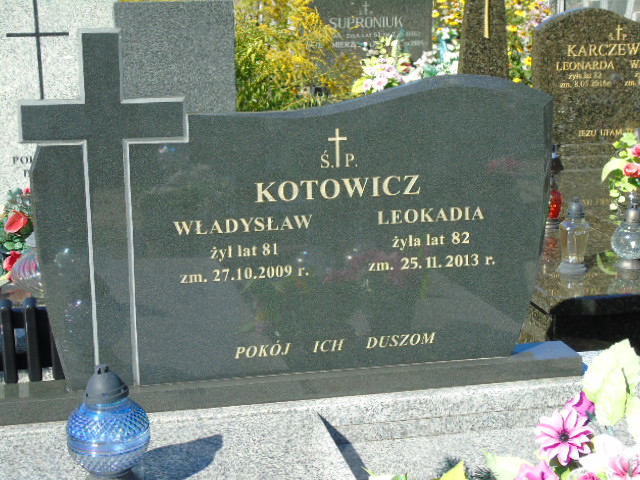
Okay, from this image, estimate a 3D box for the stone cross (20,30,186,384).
[{"bbox_3d":[-0.475,-0.063,2.572,0.353,0.802,0.080,-3,13,-12],"label":"stone cross"}]

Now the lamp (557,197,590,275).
[{"bbox_3d":[0.805,-0.017,3.620,0.098,0.244,0.098,-3,13,-12],"label":"lamp"}]

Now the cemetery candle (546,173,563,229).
[{"bbox_3d":[0.857,-0.142,4.200,0.062,0.196,0.062,-3,13,-12],"label":"cemetery candle"}]

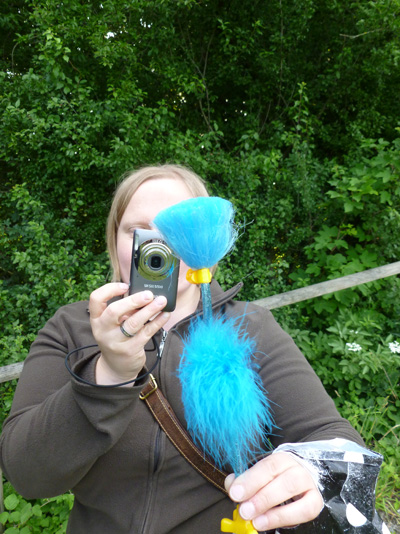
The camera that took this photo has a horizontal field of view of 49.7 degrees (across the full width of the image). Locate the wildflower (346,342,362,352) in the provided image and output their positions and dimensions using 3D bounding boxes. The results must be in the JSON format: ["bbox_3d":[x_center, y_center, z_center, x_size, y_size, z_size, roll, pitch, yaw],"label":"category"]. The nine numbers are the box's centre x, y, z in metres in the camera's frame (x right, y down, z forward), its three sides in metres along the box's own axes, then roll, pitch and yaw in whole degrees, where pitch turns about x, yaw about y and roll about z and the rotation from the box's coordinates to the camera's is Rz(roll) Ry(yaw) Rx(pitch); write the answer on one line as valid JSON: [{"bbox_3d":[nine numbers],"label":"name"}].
[{"bbox_3d":[0.895,0.466,2.500,0.092,0.045,0.085,-2,8,0],"label":"wildflower"}]

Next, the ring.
[{"bbox_3d":[-0.083,0.072,0.503,0.004,0.022,0.022,-39,0,19],"label":"ring"}]

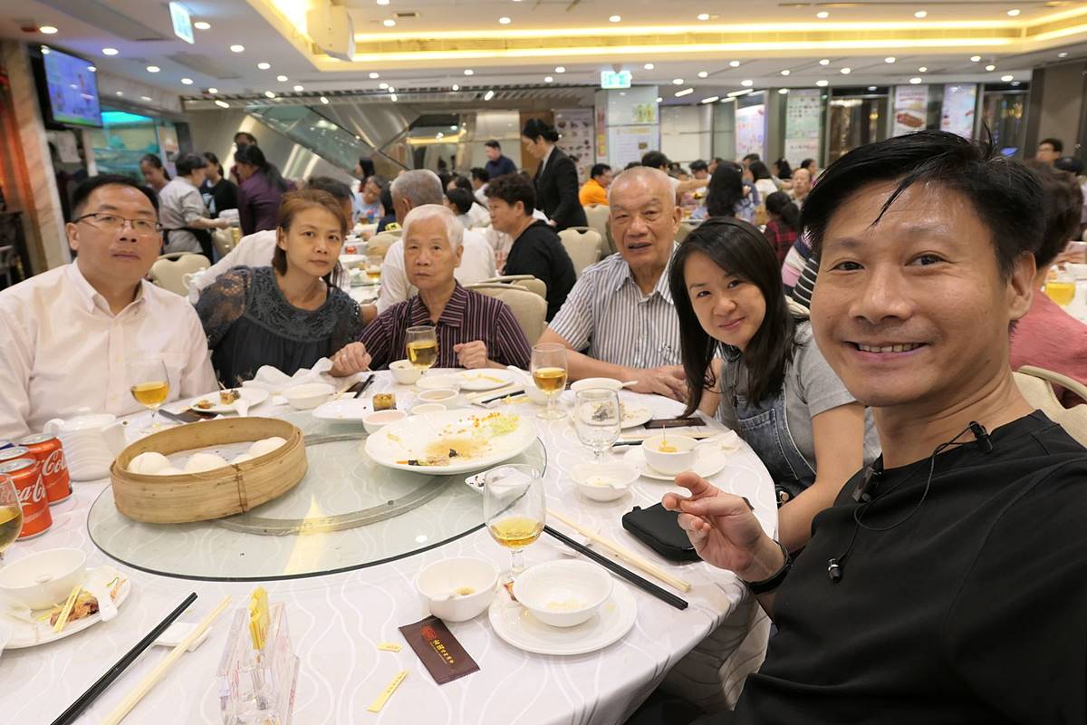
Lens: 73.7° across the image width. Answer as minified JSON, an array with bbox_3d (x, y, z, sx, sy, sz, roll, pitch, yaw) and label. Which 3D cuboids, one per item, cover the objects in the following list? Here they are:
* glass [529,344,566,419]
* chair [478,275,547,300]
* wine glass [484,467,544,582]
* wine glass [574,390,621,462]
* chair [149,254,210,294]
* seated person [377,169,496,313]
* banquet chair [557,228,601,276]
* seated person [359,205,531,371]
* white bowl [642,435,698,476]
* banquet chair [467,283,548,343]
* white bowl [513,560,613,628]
[{"bbox_3d":[0.014,0.043,1.608,0.083,0.154,0.083,-2,13,0],"label":"glass"},{"bbox_3d":[-0.303,0.110,2.943,0.450,0.940,0.580,-11,16,-33],"label":"chair"},{"bbox_3d":[-0.036,0.212,0.917,0.081,0.150,0.081,-2,13,0],"label":"wine glass"},{"bbox_3d":[0.095,0.124,1.271,0.081,0.151,0.081,-2,14,0],"label":"wine glass"},{"bbox_3d":[-1.952,-0.185,4.270,0.570,0.910,0.440,12,20,44],"label":"chair"},{"bbox_3d":[-0.515,-0.099,3.014,0.520,1.330,0.760,-9,15,-27],"label":"seated person"},{"bbox_3d":[0.098,-0.411,4.821,0.440,0.920,0.570,11,20,43],"label":"banquet chair"},{"bbox_3d":[-0.316,0.155,2.135,0.520,1.194,0.680,-1,15,7],"label":"seated person"},{"bbox_3d":[0.220,0.164,1.258,0.093,0.048,0.093,-2,13,1],"label":"white bowl"},{"bbox_3d":[-0.224,0.269,2.265,0.450,0.940,0.580,-1,14,8],"label":"banquet chair"},{"bbox_3d":[0.024,0.276,0.845,0.115,0.041,0.115,-2,13,1],"label":"white bowl"}]

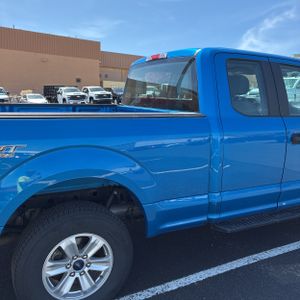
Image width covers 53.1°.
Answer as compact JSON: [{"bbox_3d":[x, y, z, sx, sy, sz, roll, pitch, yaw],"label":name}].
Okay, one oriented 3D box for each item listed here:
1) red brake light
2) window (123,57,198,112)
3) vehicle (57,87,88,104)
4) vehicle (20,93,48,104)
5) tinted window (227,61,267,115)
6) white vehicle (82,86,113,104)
[{"bbox_3d":[0.061,-0.955,3.074,0.055,0.050,0.340,-4,12,-28],"label":"red brake light"},{"bbox_3d":[0.052,-0.674,3.122,0.080,0.485,1.550,4,8,-29],"label":"window"},{"bbox_3d":[-8.119,-5.259,29.731,2.060,1.950,5.800,-5,13,-32],"label":"vehicle"},{"bbox_3d":[-10.581,-4.408,27.346,1.850,1.430,4.750,-5,13,-32],"label":"vehicle"},{"bbox_3d":[0.854,-0.535,2.630,0.430,0.480,0.050,-4,-1,-28],"label":"tinted window"},{"bbox_3d":[-5.998,-5.639,31.128,2.060,1.920,5.800,-5,13,-32],"label":"white vehicle"}]

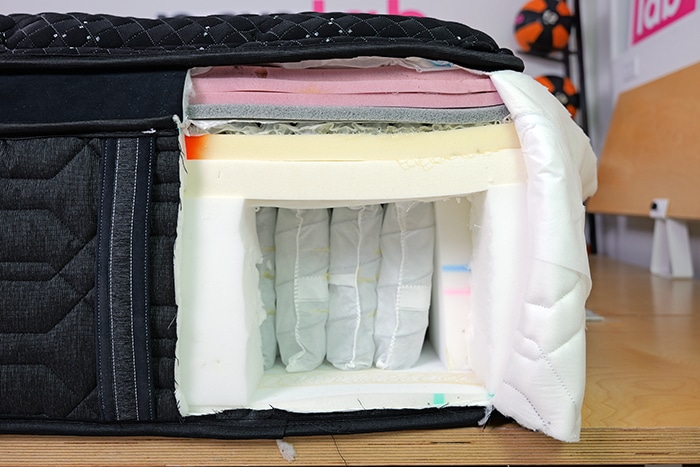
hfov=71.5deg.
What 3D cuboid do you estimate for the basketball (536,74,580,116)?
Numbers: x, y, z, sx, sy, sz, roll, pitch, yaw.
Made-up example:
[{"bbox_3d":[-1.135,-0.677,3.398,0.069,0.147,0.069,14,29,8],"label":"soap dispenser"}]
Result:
[{"bbox_3d":[0.838,-0.544,2.050,0.237,0.237,0.237,1,3,22],"label":"basketball"}]

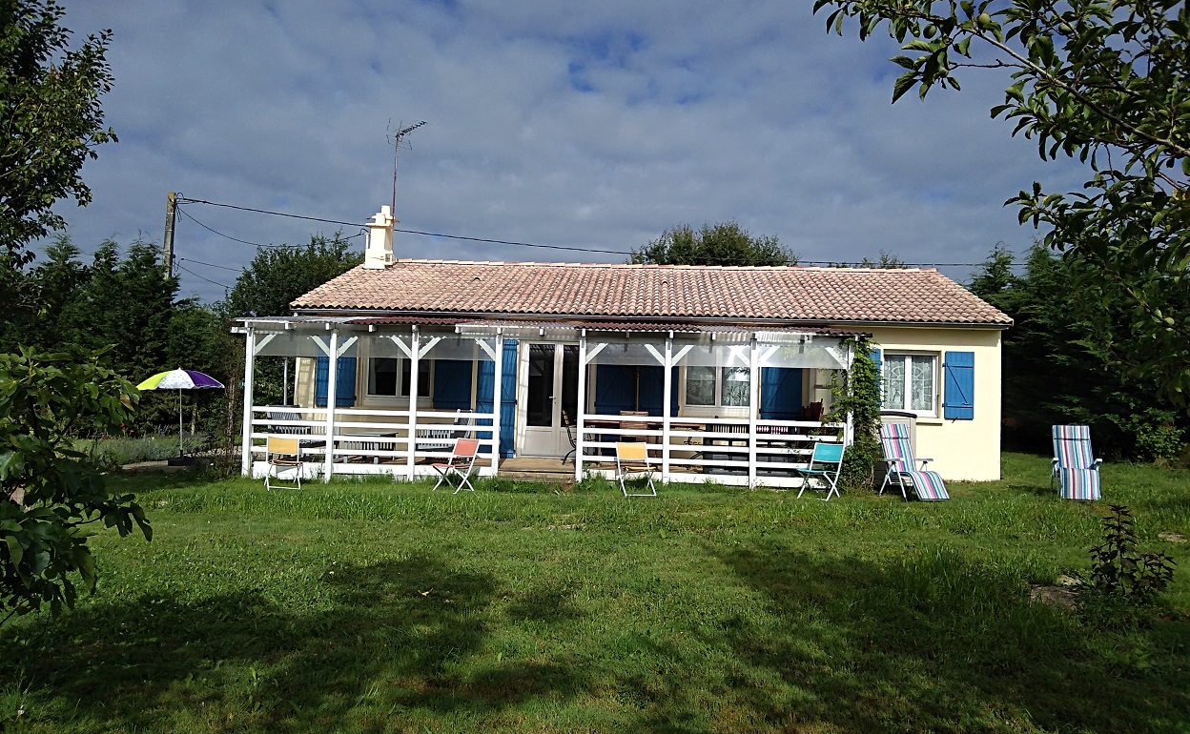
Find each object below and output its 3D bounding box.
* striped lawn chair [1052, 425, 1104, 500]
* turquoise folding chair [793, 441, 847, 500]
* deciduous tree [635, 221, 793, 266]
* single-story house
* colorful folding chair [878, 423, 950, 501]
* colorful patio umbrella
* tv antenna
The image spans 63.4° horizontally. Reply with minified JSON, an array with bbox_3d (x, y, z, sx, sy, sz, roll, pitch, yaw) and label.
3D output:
[{"bbox_3d":[7.223,1.401,14.415,0.650,1.050,1.000,1,-2,15],"label":"striped lawn chair"},{"bbox_3d":[3.080,1.419,13.122,0.460,0.720,0.500,0,-2,38],"label":"turquoise folding chair"},{"bbox_3d":[3.855,-1.218,31.884,6.000,7.238,6.000,1,-2,0],"label":"deciduous tree"},{"bbox_3d":[1.055,-0.778,20.199,12.868,5.464,12.202,1,-2,4],"label":"single-story house"},{"bbox_3d":[4.449,1.302,13.525,0.640,1.050,1.050,2,-2,-17],"label":"colorful folding chair"},{"bbox_3d":[-7.091,0.808,16.589,1.526,1.531,1.526,1,-2,0],"label":"colorful patio umbrella"},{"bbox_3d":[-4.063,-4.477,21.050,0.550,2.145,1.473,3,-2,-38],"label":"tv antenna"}]

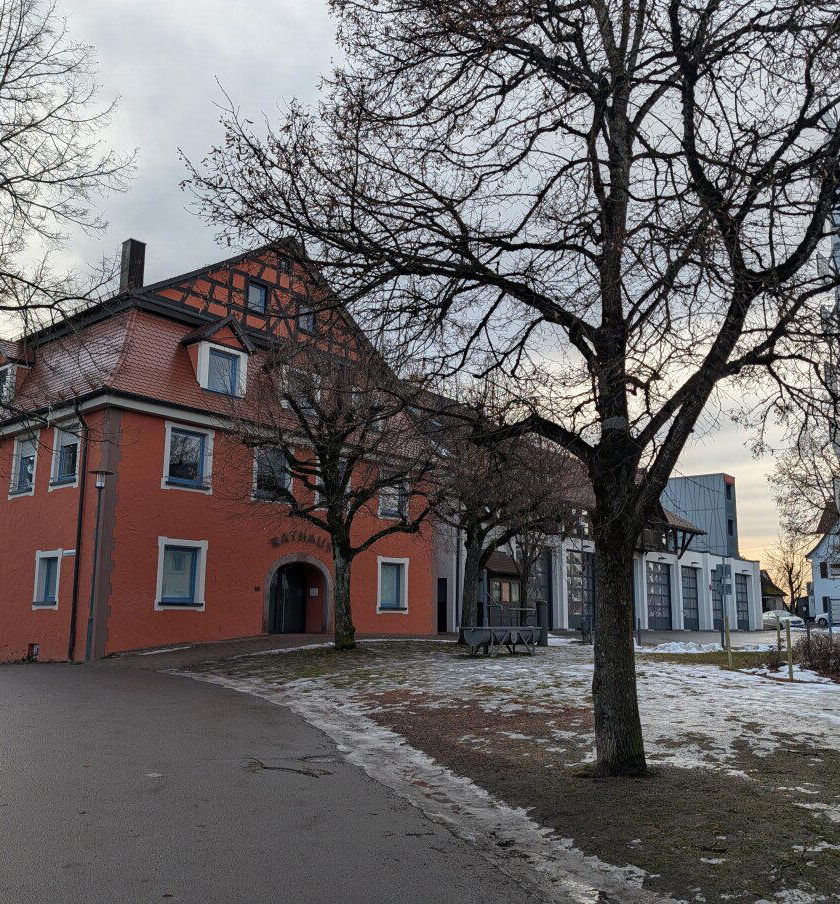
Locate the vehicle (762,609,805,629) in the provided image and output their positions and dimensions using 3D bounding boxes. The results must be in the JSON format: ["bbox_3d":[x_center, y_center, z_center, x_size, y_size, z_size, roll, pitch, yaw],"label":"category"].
[{"bbox_3d":[27.556,13.011,64.500,1.800,1.460,4.300,5,-12,-21],"label":"vehicle"}]

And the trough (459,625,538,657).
[{"bbox_3d":[2.054,4.768,21.000,0.870,0.730,2.100,-10,-15,42],"label":"trough"}]

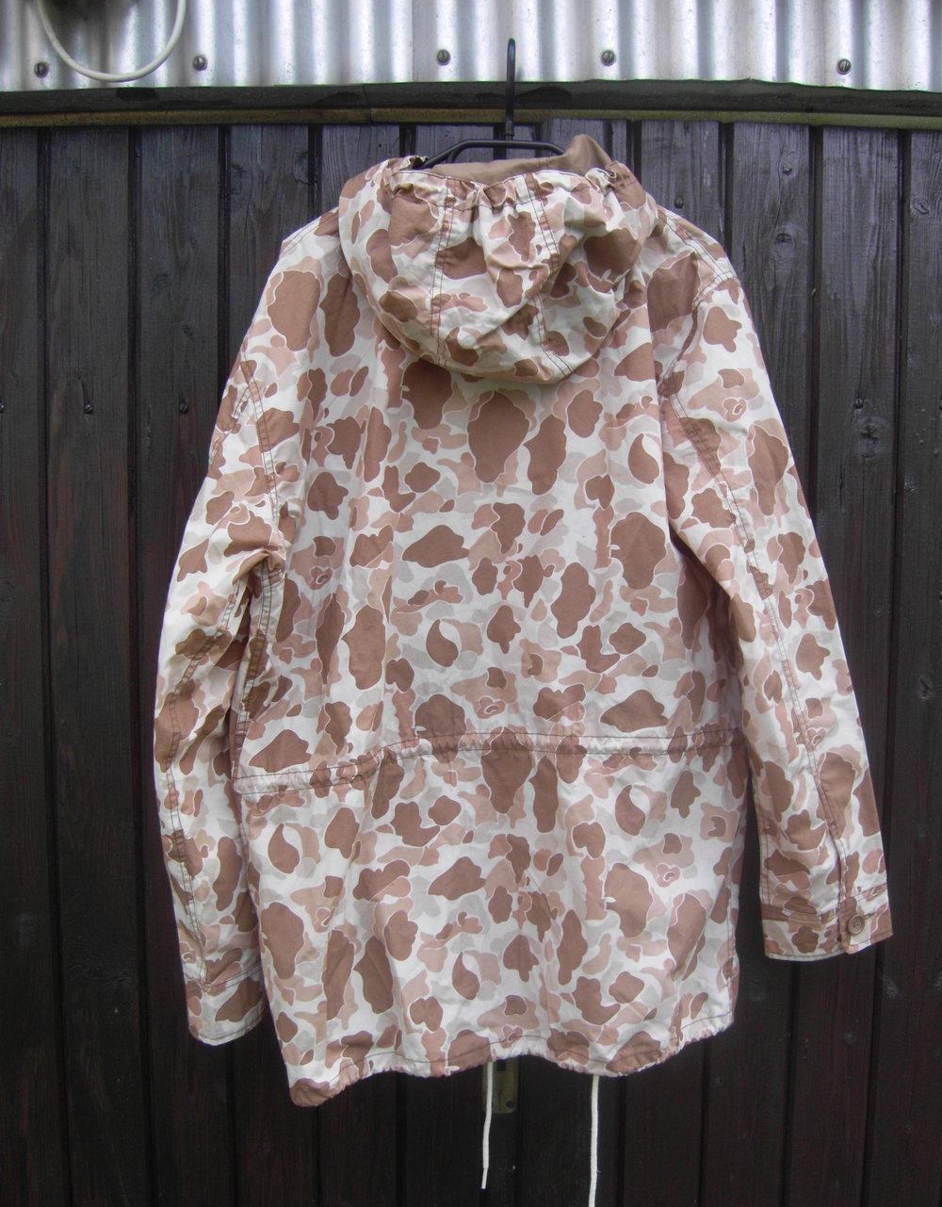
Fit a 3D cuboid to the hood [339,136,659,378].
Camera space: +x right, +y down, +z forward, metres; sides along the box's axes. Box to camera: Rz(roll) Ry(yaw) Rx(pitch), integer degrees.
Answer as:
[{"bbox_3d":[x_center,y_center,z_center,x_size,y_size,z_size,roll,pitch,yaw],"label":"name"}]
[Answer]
[{"bbox_3d":[0.025,-0.327,0.955,0.295,0.235,0.170,0,5,-7],"label":"hood"}]

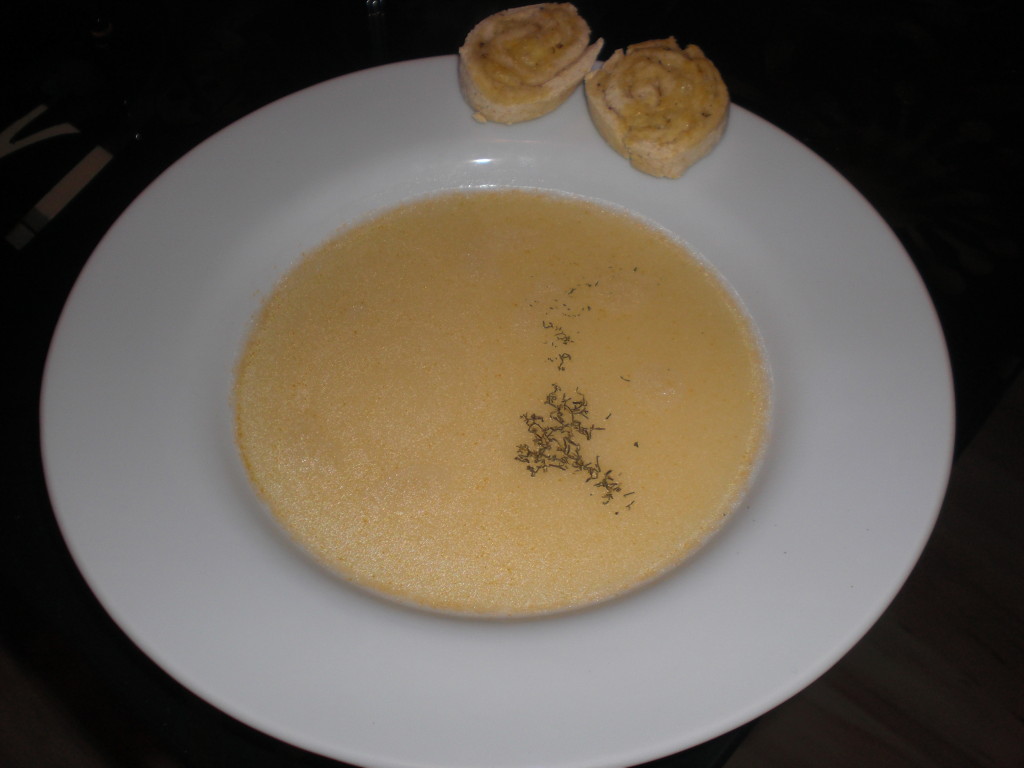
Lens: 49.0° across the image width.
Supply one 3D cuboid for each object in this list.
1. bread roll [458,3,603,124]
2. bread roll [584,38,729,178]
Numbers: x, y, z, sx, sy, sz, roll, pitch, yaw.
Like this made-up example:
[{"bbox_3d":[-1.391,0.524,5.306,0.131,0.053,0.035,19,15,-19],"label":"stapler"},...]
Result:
[{"bbox_3d":[0.007,-0.117,0.410,0.051,0.014,0.046,4,62,3],"label":"bread roll"},{"bbox_3d":[0.051,-0.098,0.397,0.049,0.015,0.053,-2,60,4],"label":"bread roll"}]

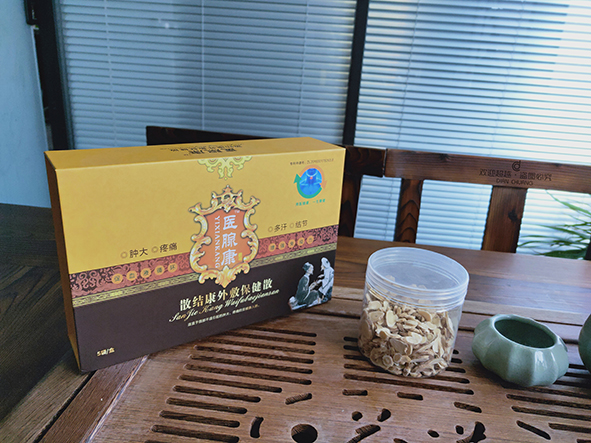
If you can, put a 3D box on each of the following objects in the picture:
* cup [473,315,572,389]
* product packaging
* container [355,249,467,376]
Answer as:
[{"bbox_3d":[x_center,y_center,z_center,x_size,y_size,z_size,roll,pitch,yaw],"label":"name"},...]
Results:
[{"bbox_3d":[0.208,0.120,0.367,0.078,0.039,0.078,3,19,-1],"label":"cup"},{"bbox_3d":[-0.082,0.018,0.403,0.270,0.179,0.067,-10,23,-33],"label":"product packaging"},{"bbox_3d":[0.111,0.084,0.378,0.090,0.089,0.090,3,19,-1],"label":"container"}]

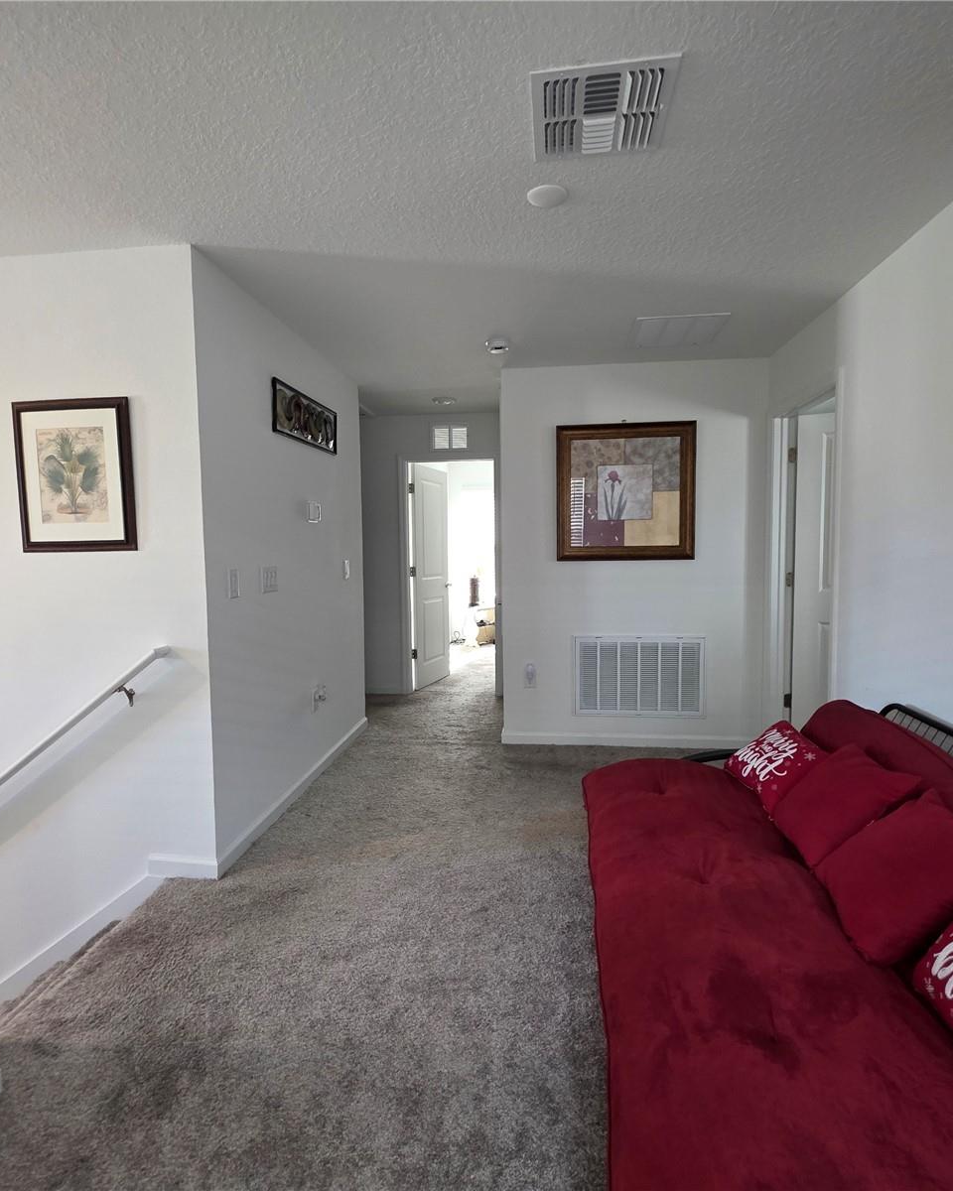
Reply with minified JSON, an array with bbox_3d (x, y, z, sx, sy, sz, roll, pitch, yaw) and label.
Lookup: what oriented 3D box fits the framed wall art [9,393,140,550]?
[{"bbox_3d":[-1.558,-0.459,2.318,0.470,0.577,0.025,0,5,7],"label":"framed wall art"}]

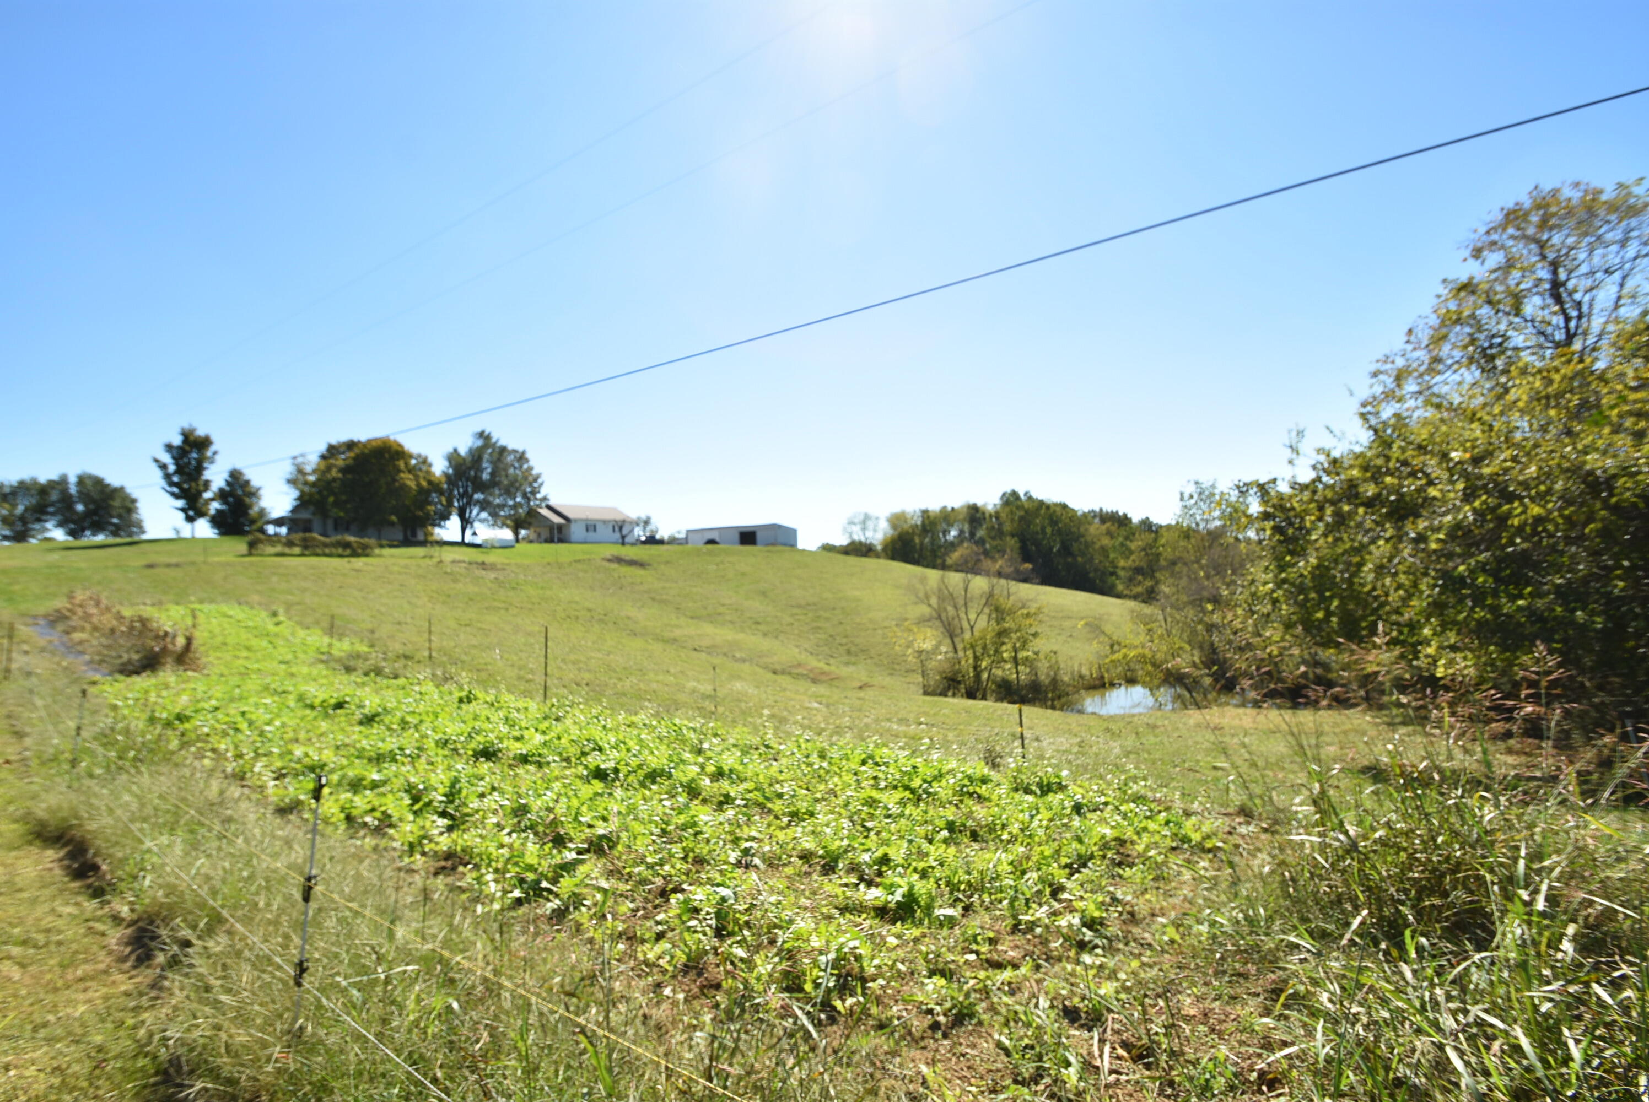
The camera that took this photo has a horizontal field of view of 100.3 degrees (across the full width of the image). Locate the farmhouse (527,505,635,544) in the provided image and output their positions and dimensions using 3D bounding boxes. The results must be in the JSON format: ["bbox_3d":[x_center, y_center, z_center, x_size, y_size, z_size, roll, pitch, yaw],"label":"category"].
[{"bbox_3d":[-33.600,-3.340,94.400,9.700,5.700,13.150,-4,-2,35],"label":"farmhouse"}]

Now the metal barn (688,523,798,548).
[{"bbox_3d":[-14.380,-1.830,119.850,17.300,4.350,8.150,-3,-2,21],"label":"metal barn"}]

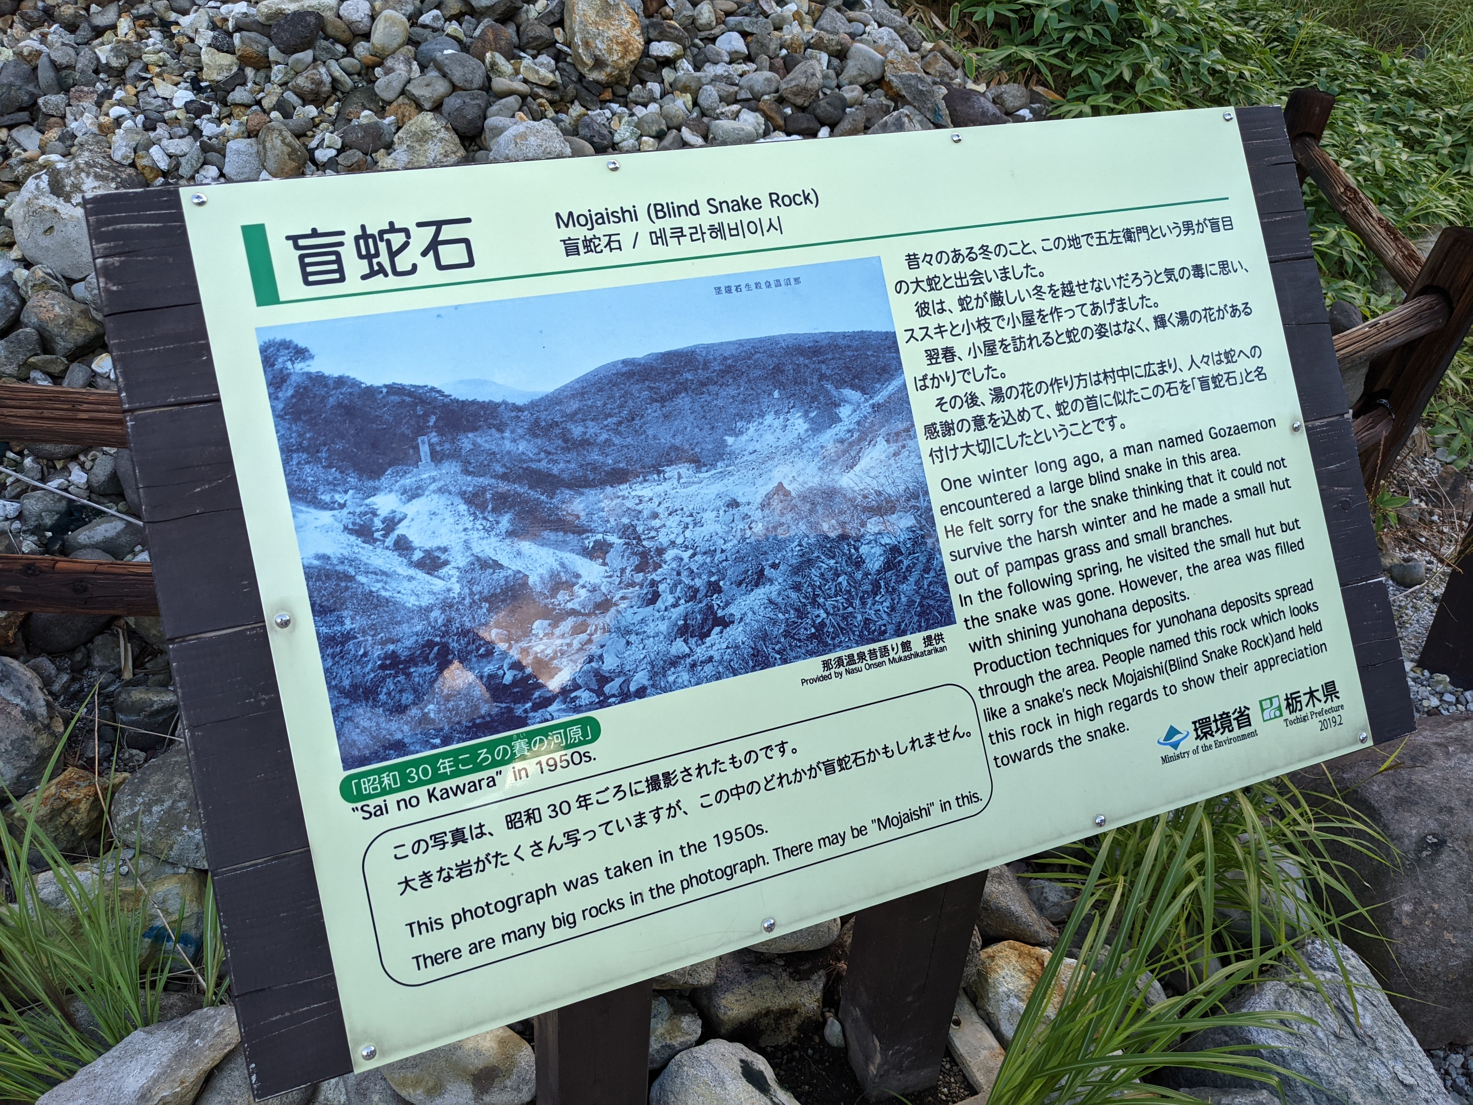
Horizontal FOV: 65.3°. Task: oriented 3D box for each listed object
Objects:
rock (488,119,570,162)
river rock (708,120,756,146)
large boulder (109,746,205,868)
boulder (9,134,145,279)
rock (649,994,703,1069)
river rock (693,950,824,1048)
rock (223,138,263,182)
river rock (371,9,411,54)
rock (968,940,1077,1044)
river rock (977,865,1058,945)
[{"bbox_3d":[-0.615,-1.214,3.400,0.240,0.150,0.180,-3,34,-9],"label":"rock"},{"bbox_3d":[-0.012,-1.270,3.480,0.155,0.085,0.120,3,33,-1],"label":"river rock"},{"bbox_3d":[-0.918,0.412,1.850,0.200,0.170,0.190,-17,38,-28],"label":"large boulder"},{"bbox_3d":[-1.786,-0.936,3.120,0.380,0.360,0.360,-15,37,-26],"label":"boulder"},{"bbox_3d":[-0.093,0.677,1.620,0.100,0.090,0.090,2,33,-3],"label":"rock"},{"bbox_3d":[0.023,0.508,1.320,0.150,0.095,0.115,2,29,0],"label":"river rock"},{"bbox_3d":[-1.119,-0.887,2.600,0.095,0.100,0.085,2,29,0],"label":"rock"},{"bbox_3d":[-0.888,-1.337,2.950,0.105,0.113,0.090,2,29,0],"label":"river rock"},{"bbox_3d":[0.421,0.647,1.690,0.170,0.125,0.150,17,35,19],"label":"rock"},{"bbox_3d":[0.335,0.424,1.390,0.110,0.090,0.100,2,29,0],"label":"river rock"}]

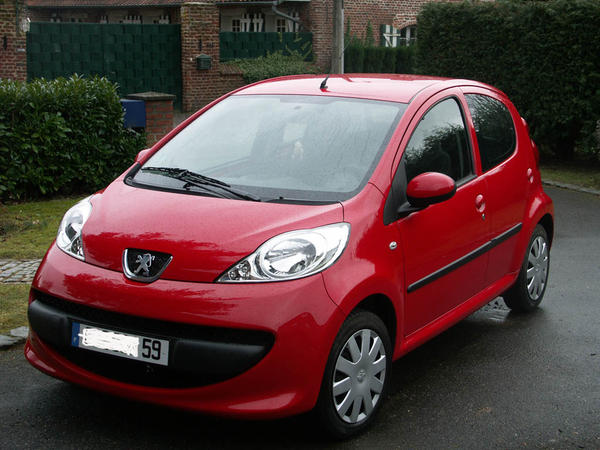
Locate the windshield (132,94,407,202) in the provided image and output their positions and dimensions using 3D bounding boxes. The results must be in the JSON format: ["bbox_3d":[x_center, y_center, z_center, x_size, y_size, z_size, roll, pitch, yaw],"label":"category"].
[{"bbox_3d":[-0.165,-0.403,4.636,1.280,0.120,0.950,6,40,31],"label":"windshield"}]

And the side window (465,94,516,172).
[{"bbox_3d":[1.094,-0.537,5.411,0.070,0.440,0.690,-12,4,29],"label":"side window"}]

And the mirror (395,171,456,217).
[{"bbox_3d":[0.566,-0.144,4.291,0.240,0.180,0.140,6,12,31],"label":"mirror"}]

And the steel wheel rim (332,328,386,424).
[{"bbox_3d":[0.225,0.640,4.050,0.100,0.400,0.400,8,13,38],"label":"steel wheel rim"}]

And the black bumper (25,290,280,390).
[{"bbox_3d":[-0.674,0.493,3.967,1.310,0.290,0.220,6,12,31],"label":"black bumper"}]

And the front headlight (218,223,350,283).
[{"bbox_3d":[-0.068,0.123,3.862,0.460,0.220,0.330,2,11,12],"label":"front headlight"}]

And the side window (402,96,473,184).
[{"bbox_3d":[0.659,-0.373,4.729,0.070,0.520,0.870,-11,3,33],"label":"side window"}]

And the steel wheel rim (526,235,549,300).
[{"bbox_3d":[1.463,0.271,6.007,0.100,0.400,0.400,6,12,31],"label":"steel wheel rim"}]

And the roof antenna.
[{"bbox_3d":[0.136,-0.757,5.065,0.030,0.085,0.090,6,12,31],"label":"roof antenna"}]

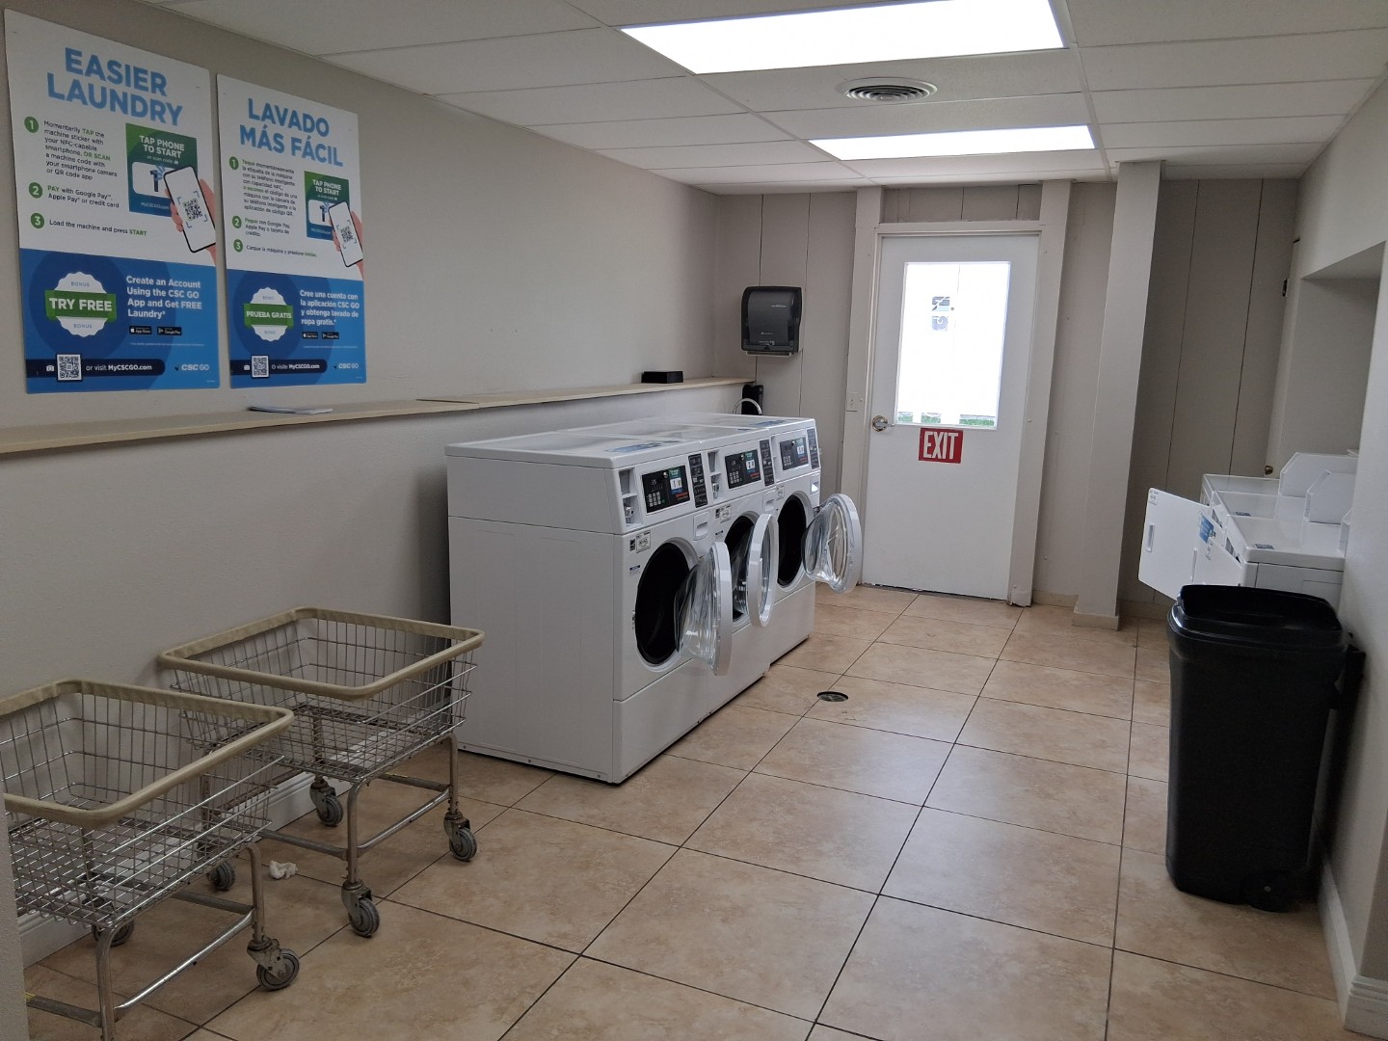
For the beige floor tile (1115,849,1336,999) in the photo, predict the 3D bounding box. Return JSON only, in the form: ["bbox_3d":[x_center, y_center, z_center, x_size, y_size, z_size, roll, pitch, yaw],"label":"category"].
[{"bbox_3d":[1.417,1.082,2.846,0.479,0.010,0.603,6,11,23],"label":"beige floor tile"}]

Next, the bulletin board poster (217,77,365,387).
[{"bbox_3d":[-1.282,-0.897,3.385,0.012,0.914,0.606,6,11,23],"label":"bulletin board poster"}]

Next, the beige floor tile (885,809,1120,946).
[{"bbox_3d":[0.899,1.008,2.998,0.592,0.010,0.592,6,11,23],"label":"beige floor tile"}]

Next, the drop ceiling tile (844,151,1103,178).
[{"bbox_3d":[1.384,-1.769,5.179,1.200,0.016,0.600,6,11,23],"label":"drop ceiling tile"}]

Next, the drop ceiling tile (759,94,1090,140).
[{"bbox_3d":[0.908,-1.579,4.072,1.210,0.016,0.600,6,11,23],"label":"drop ceiling tile"}]

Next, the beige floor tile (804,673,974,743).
[{"bbox_3d":[0.834,0.777,4.326,0.594,0.010,0.594,6,11,23],"label":"beige floor tile"}]

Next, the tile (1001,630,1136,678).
[{"bbox_3d":[1.889,0.661,5.237,0.603,0.010,0.603,6,11,23],"label":"tile"}]

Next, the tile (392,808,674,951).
[{"bbox_3d":[-0.431,0.995,2.937,0.594,0.010,0.594,6,11,23],"label":"tile"}]

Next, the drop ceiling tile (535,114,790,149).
[{"bbox_3d":[-0.135,-1.702,4.564,1.057,0.016,0.605,6,11,23],"label":"drop ceiling tile"}]

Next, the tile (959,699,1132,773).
[{"bbox_3d":[1.392,0.842,4.118,0.600,0.010,0.600,6,11,23],"label":"tile"}]

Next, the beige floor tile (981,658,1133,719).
[{"bbox_3d":[1.621,0.742,4.634,0.594,0.010,0.594,6,11,23],"label":"beige floor tile"}]

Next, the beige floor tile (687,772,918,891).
[{"bbox_3d":[0.354,0.954,3.230,0.592,0.010,0.592,6,11,23],"label":"beige floor tile"}]

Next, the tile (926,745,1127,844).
[{"bbox_3d":[1.161,0.939,3.604,0.603,0.010,0.603,6,11,23],"label":"tile"}]

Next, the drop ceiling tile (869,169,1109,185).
[{"bbox_3d":[1.580,-1.844,5.627,1.200,0.016,0.440,6,11,23],"label":"drop ceiling tile"}]

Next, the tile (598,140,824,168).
[{"bbox_3d":[0.108,-1.796,5.120,1.057,0.016,0.605,6,11,23],"label":"tile"}]

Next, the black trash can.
[{"bbox_3d":[1.572,0.629,2.988,0.450,0.820,0.460,6,11,23],"label":"black trash can"}]

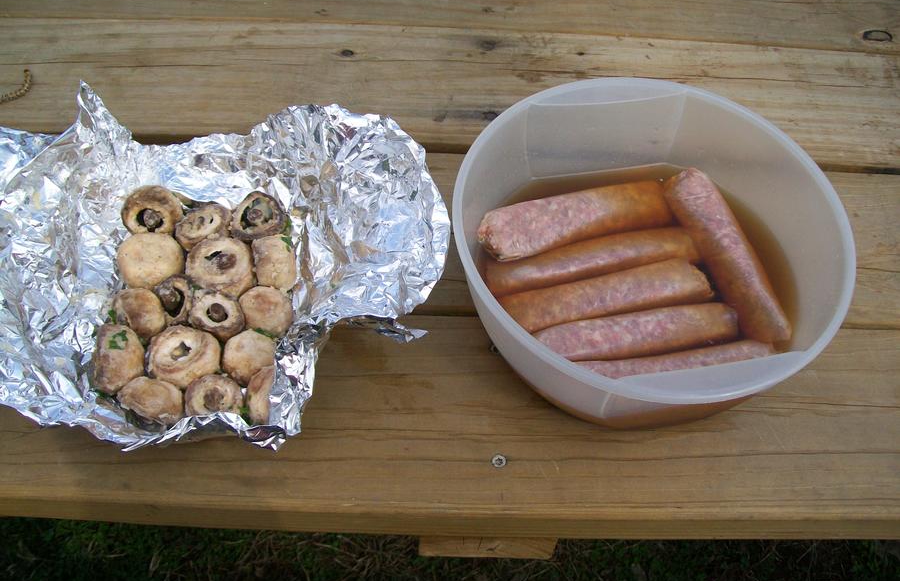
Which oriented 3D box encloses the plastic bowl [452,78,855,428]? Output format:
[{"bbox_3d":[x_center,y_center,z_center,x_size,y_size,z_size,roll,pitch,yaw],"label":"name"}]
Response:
[{"bbox_3d":[0.126,-0.018,0.598,0.251,0.100,0.251,2,57,-3],"label":"plastic bowl"}]

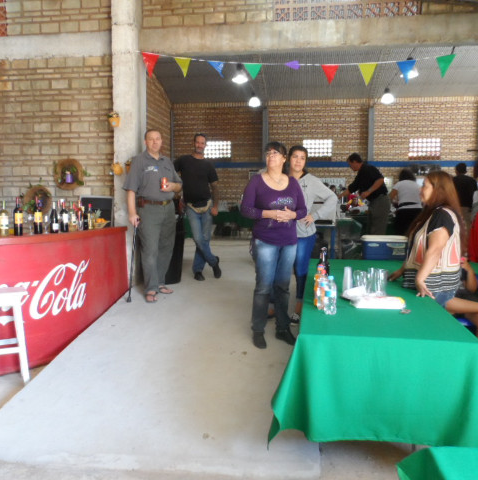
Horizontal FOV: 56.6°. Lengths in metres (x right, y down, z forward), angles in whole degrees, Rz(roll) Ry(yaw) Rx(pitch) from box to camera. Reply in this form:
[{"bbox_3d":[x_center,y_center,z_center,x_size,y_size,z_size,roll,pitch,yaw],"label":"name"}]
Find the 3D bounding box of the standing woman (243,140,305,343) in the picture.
[{"bbox_3d":[0.281,0.034,3.611,0.500,1.650,0.380,-1,6,-8],"label":"standing woman"}]

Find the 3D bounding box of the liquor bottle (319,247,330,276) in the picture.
[{"bbox_3d":[0.641,0.204,3.348,0.080,0.285,0.080,1,7,11],"label":"liquor bottle"}]

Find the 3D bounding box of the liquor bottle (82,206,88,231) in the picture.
[{"bbox_3d":[-1.501,-0.217,4.335,0.066,0.240,0.066,-2,7,-19],"label":"liquor bottle"}]

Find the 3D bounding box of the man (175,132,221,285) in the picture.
[{"bbox_3d":[-0.518,-0.387,5.369,0.580,1.760,0.420,-1,7,-7],"label":"man"}]

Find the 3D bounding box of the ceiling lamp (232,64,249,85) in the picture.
[{"bbox_3d":[0.037,-4.103,11.000,0.400,0.460,0.400,0,6,0],"label":"ceiling lamp"}]

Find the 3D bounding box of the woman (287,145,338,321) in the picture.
[{"bbox_3d":[0.589,-0.056,4.051,0.580,1.590,0.360,1,6,8],"label":"woman"}]

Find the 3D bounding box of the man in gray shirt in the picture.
[{"bbox_3d":[-0.894,-0.253,4.585,0.570,1.760,0.360,-3,7,-26],"label":"man in gray shirt"}]

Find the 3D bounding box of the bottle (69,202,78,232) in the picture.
[{"bbox_3d":[-1.558,-0.223,4.196,0.075,0.285,0.075,-2,7,-20],"label":"bottle"}]

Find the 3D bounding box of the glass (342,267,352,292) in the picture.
[{"bbox_3d":[0.767,0.294,3.155,0.072,0.178,0.072,0,6,0],"label":"glass"}]

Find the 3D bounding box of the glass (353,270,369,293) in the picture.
[{"bbox_3d":[0.857,0.295,3.137,0.090,0.152,0.090,2,7,15],"label":"glass"}]

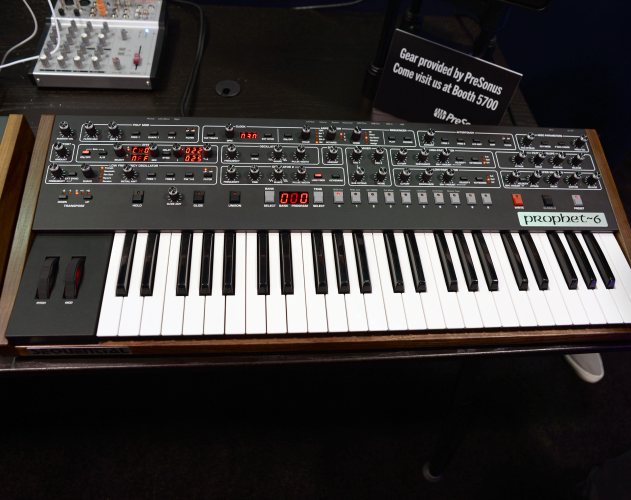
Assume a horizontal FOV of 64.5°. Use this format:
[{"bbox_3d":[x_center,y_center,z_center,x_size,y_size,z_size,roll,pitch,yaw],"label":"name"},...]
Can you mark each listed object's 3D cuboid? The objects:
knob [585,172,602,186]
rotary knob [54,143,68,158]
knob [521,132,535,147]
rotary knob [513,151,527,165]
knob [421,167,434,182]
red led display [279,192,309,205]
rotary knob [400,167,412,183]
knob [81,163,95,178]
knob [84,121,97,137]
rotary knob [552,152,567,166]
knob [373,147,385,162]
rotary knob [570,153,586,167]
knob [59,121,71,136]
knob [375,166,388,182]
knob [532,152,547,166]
[{"bbox_3d":[0.399,-0.103,0.717,0.013,0.016,0.013,0,65,-7],"label":"knob"},{"bbox_3d":[-0.327,-0.129,0.641,0.013,0.015,0.013,0,64,-7],"label":"rotary knob"},{"bbox_3d":[0.314,-0.164,0.735,0.013,0.015,0.013,0,64,-7],"label":"knob"},{"bbox_3d":[0.295,-0.134,0.719,0.013,0.015,0.013,0,64,-7],"label":"rotary knob"},{"bbox_3d":[0.154,-0.103,0.684,0.012,0.015,0.012,0,65,-7],"label":"knob"},{"bbox_3d":[-0.028,-0.069,0.658,0.039,0.004,0.019,0,65,-7],"label":"red led display"},{"bbox_3d":[0.122,-0.103,0.682,0.013,0.016,0.013,0,65,-7],"label":"rotary knob"},{"bbox_3d":[-0.289,-0.101,0.632,0.013,0.015,0.013,0,64,-7],"label":"knob"},{"bbox_3d":[-0.296,-0.160,0.658,0.013,0.016,0.013,0,65,-7],"label":"knob"},{"bbox_3d":[0.356,-0.133,0.727,0.013,0.015,0.013,0,64,-7],"label":"rotary knob"},{"bbox_3d":[0.089,-0.133,0.691,0.012,0.015,0.012,0,65,-7],"label":"knob"},{"bbox_3d":[0.382,-0.131,0.724,0.012,0.015,0.012,0,65,-7],"label":"rotary knob"},{"bbox_3d":[-0.328,-0.159,0.654,0.013,0.016,0.013,0,65,-7],"label":"knob"},{"bbox_3d":[0.090,-0.103,0.677,0.012,0.015,0.012,0,65,-7],"label":"knob"},{"bbox_3d":[0.325,-0.133,0.723,0.013,0.015,0.013,0,64,-7],"label":"knob"}]

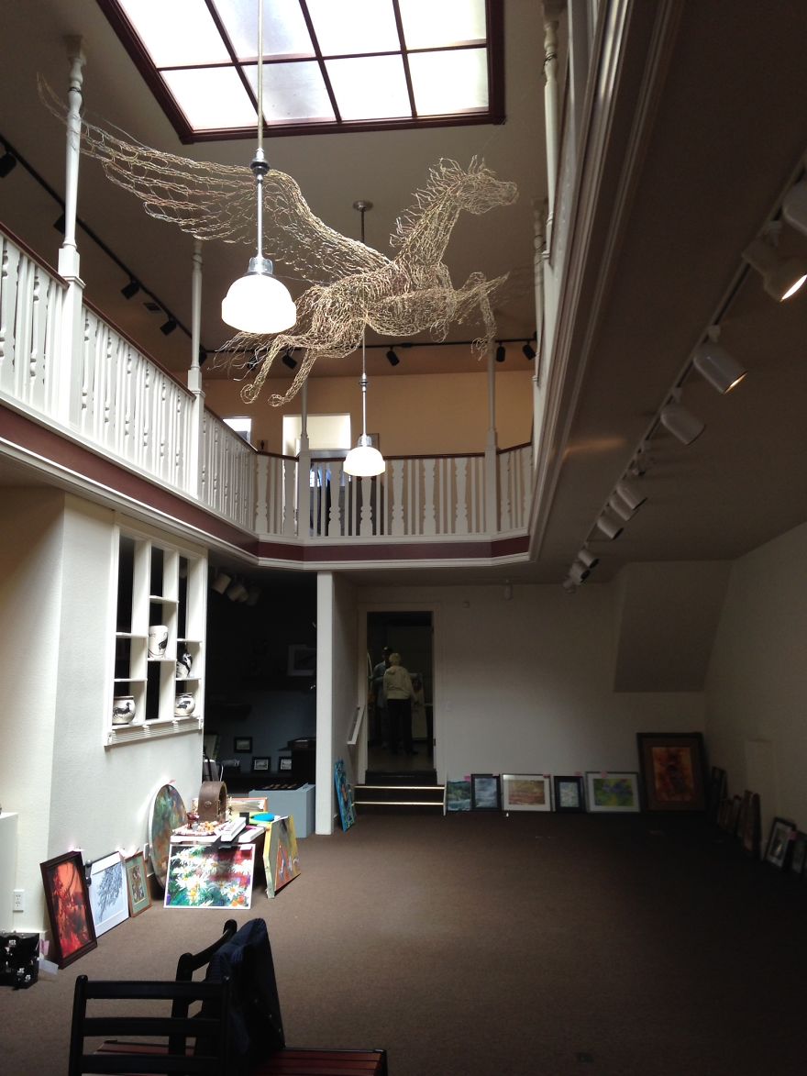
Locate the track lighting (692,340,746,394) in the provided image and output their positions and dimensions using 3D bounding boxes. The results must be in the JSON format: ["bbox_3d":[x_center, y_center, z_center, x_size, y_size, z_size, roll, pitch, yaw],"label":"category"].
[{"bbox_3d":[1.018,-0.561,3.335,0.115,0.178,0.112,-40,-10,1],"label":"track lighting"}]

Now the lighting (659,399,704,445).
[{"bbox_3d":[1.095,-0.457,4.053,0.178,0.115,0.112,38,-14,-6],"label":"lighting"}]

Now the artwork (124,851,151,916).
[{"bbox_3d":[-1.897,2.463,7.304,0.020,0.388,0.365,-12,-9,5],"label":"artwork"}]

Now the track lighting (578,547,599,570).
[{"bbox_3d":[1.631,0.178,9.028,0.175,0.120,0.115,34,7,23],"label":"track lighting"}]

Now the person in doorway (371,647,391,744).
[{"bbox_3d":[-0.344,2.743,17.737,0.480,1.730,0.330,1,-8,-12],"label":"person in doorway"}]

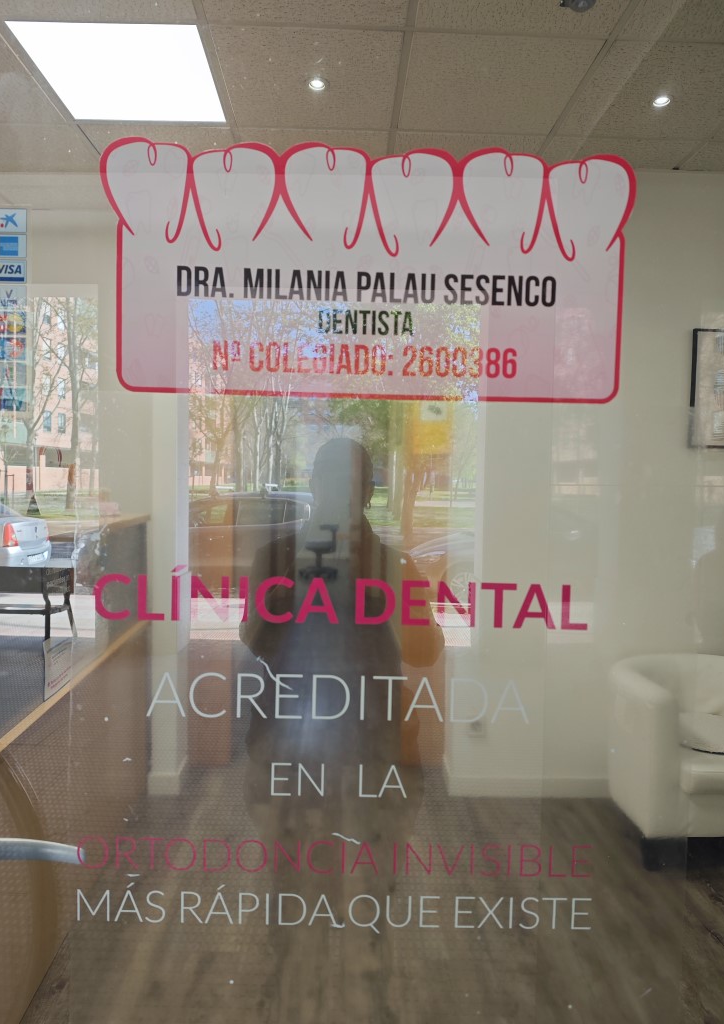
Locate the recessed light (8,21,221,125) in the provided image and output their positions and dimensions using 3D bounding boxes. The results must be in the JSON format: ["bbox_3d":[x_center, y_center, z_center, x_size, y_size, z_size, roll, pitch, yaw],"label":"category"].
[{"bbox_3d":[-0.770,-1.437,2.250,0.580,0.050,0.570,1,4,-1],"label":"recessed light"}]

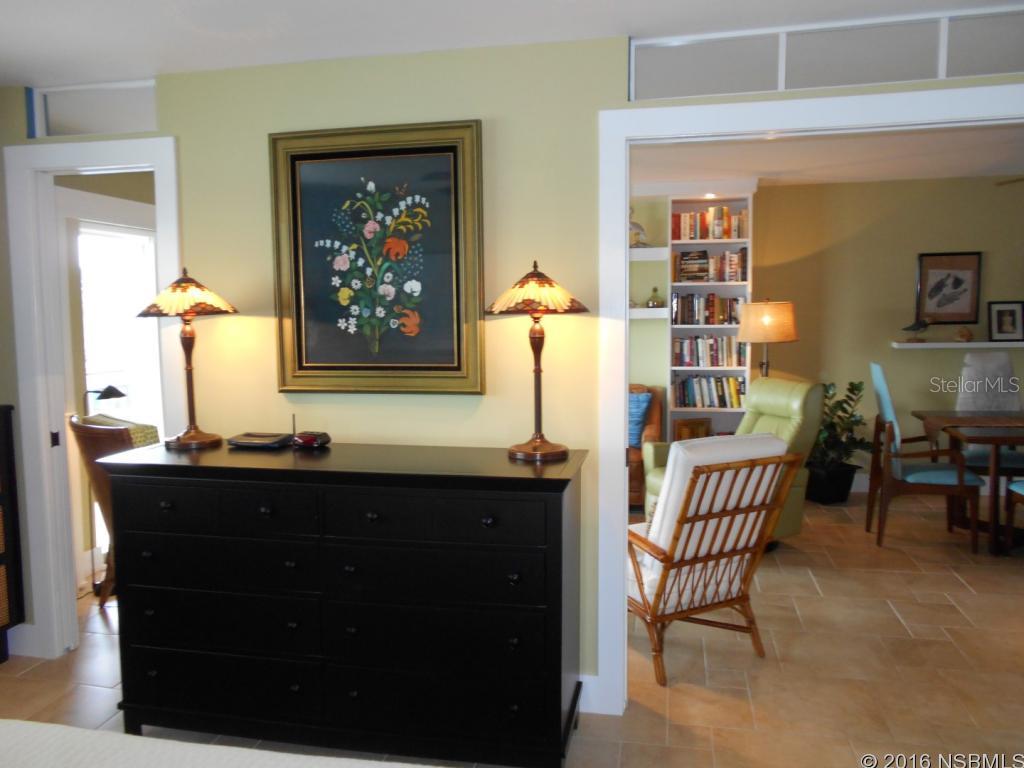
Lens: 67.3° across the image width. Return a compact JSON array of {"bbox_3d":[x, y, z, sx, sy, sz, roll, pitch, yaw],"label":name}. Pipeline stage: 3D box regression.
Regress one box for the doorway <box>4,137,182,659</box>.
[{"bbox_3d":[-1.643,0.106,3.167,0.774,2.130,0.150,0,5,12],"label":"doorway"}]

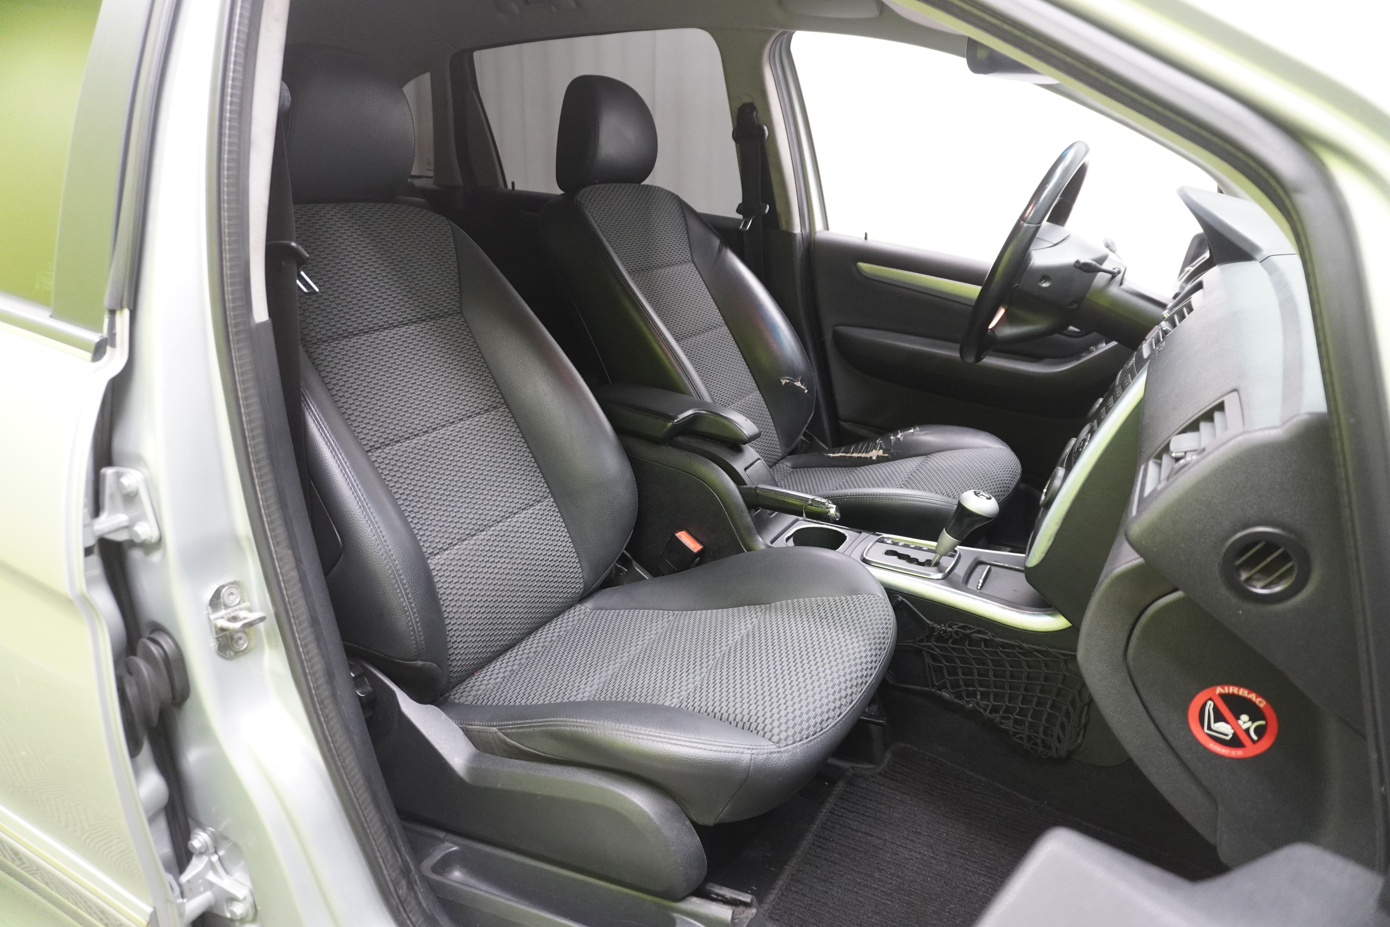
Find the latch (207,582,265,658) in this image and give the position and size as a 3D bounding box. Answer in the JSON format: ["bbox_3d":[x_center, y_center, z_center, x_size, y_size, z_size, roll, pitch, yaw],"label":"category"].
[{"bbox_3d":[-0.395,0.135,0.800,0.029,0.067,0.042,18,26,40],"label":"latch"}]

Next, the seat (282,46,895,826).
[{"bbox_3d":[-0.155,-0.071,1.120,0.830,0.810,0.540,12,22,27],"label":"seat"}]

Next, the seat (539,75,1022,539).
[{"bbox_3d":[0.158,-0.280,1.699,0.860,0.810,0.530,12,22,27],"label":"seat"}]

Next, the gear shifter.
[{"bbox_3d":[0.362,0.092,1.284,0.055,0.130,0.052,31,30,18],"label":"gear shifter"}]

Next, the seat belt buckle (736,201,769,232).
[{"bbox_3d":[0.123,-0.533,2.002,0.070,0.066,0.022,8,21,19],"label":"seat belt buckle"}]

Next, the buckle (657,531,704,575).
[{"bbox_3d":[-0.030,0.149,1.451,0.048,0.085,0.028,37,32,15],"label":"buckle"}]

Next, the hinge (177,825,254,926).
[{"bbox_3d":[-0.469,0.404,0.908,0.050,0.078,0.047,12,22,27],"label":"hinge"}]

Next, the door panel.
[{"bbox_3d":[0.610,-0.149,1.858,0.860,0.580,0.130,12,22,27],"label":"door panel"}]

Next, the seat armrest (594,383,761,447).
[{"bbox_3d":[-0.046,-0.084,1.464,0.335,0.070,0.120,12,22,27],"label":"seat armrest"}]

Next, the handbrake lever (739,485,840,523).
[{"bbox_3d":[0.137,0.060,1.423,0.175,0.043,0.036,12,22,27],"label":"handbrake lever"}]

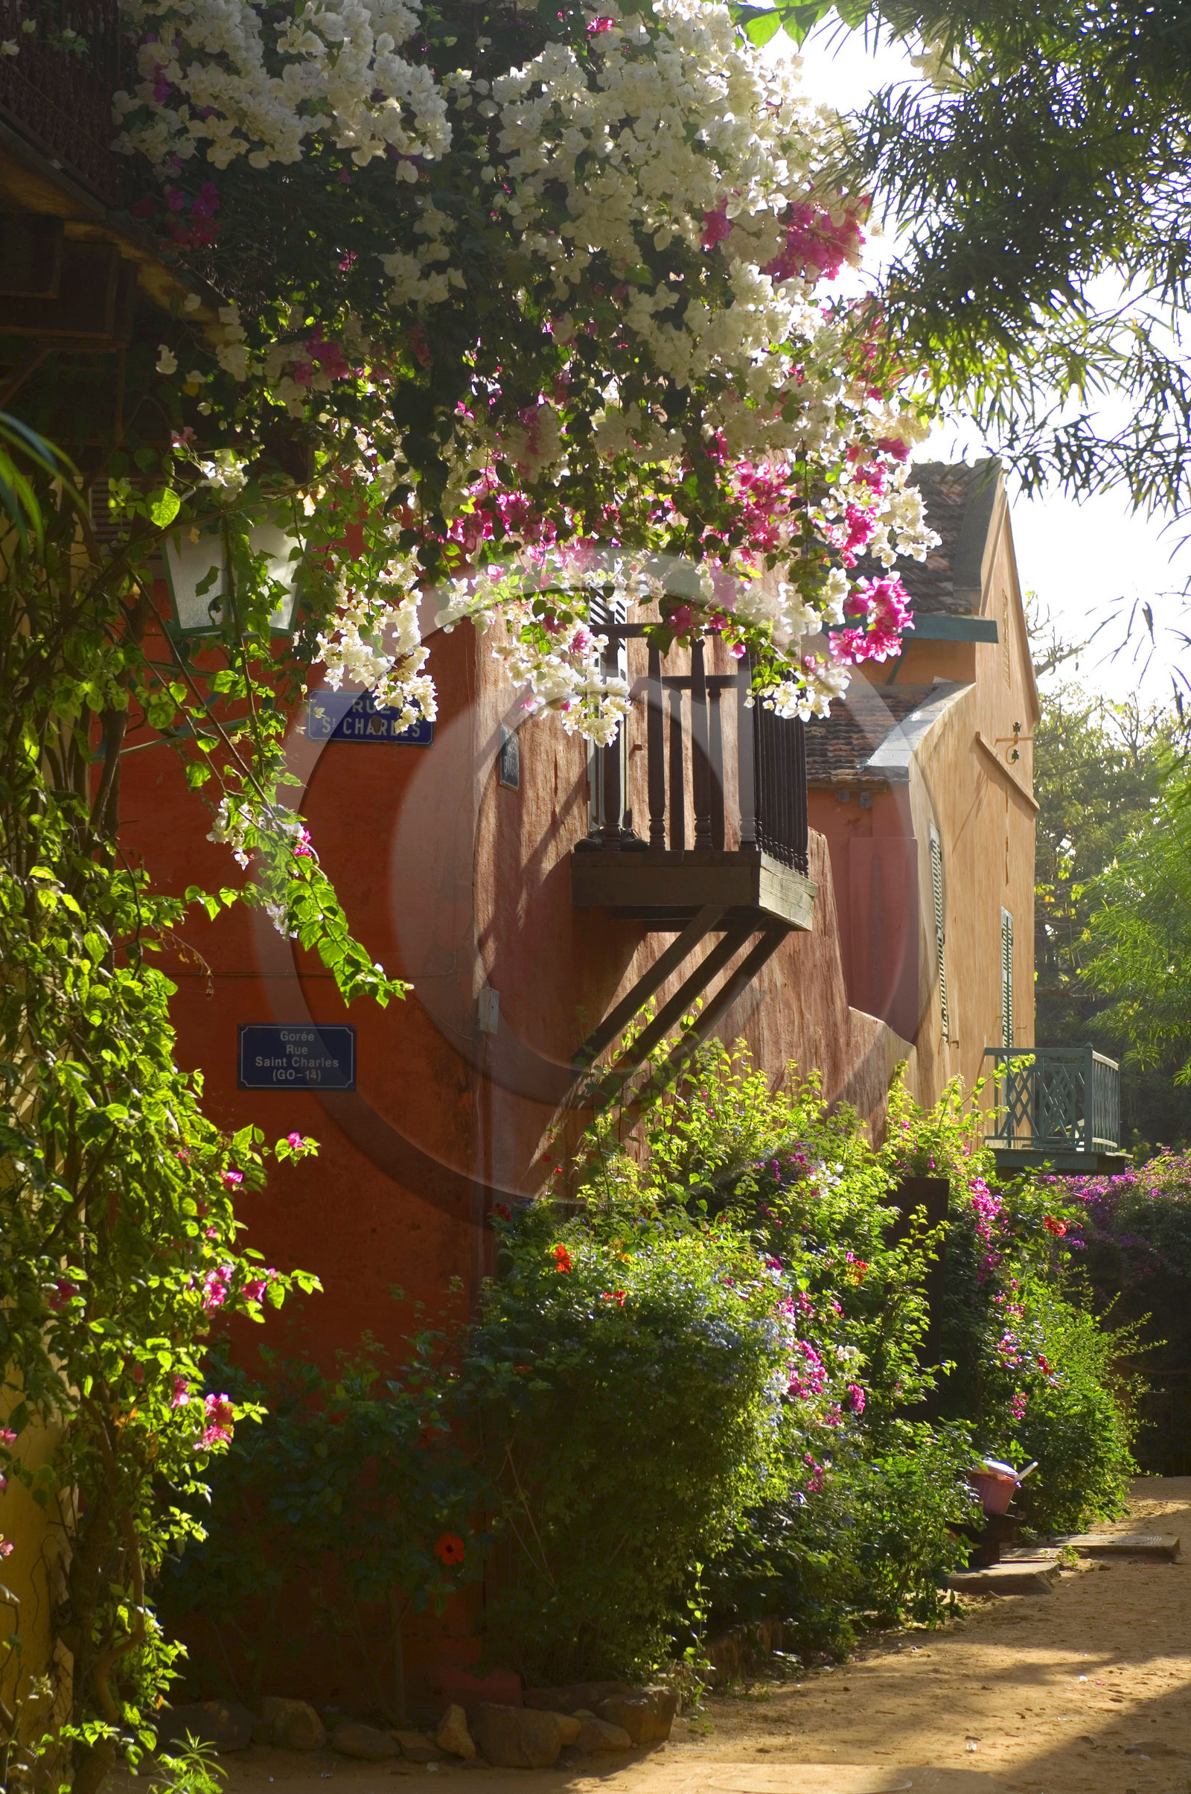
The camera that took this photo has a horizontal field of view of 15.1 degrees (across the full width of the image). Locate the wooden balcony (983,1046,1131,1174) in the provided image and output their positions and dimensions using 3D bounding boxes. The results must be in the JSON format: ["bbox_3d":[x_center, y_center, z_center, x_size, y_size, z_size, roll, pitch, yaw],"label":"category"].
[{"bbox_3d":[4.449,2.062,42.792,1.090,1.109,4.398,-1,-4,10],"label":"wooden balcony"}]

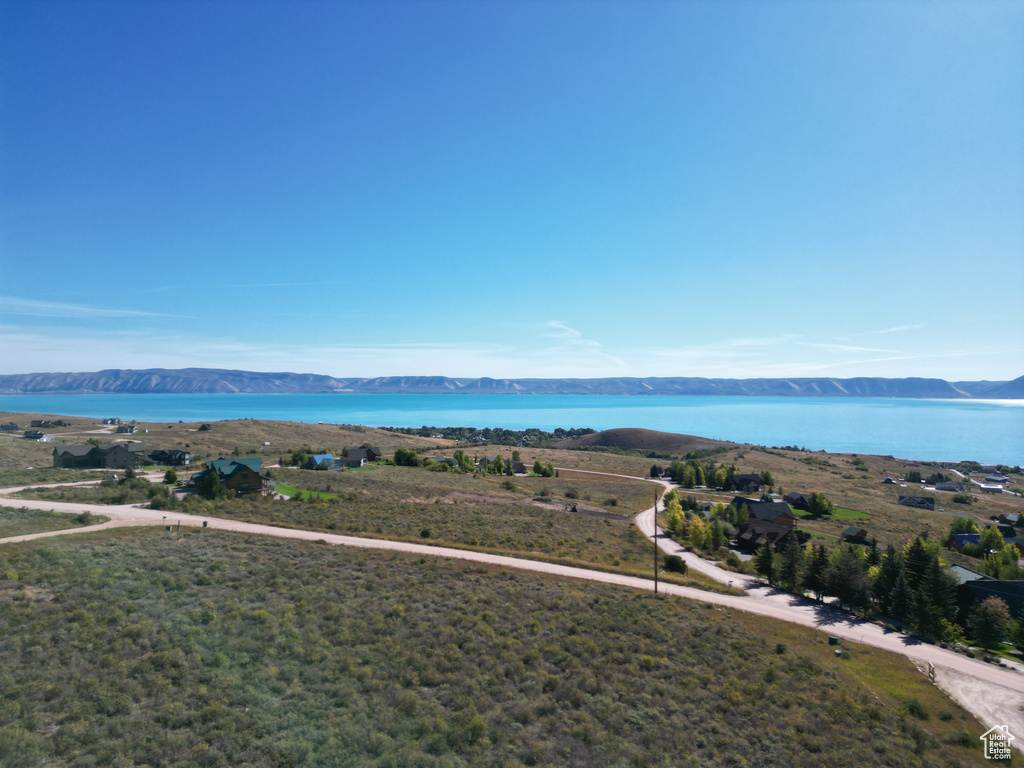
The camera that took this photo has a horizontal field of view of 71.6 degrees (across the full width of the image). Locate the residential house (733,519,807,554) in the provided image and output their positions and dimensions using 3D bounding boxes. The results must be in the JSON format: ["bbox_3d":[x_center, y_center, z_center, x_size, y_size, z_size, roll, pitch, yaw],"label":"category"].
[{"bbox_3d":[64.190,37.760,178.000,11.000,7.300,15.000,0,0,-26],"label":"residential house"}]

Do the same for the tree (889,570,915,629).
[{"bbox_3d":[42.620,23.410,77.500,3.000,6.600,3.000,0,0,0],"label":"tree"}]

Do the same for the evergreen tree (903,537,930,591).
[{"bbox_3d":[50.140,23.140,88.000,3.700,8.700,3.700,0,0,0],"label":"evergreen tree"}]

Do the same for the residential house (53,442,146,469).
[{"bbox_3d":[-156.590,27.150,270.000,29.000,9.000,14.000,0,0,-41],"label":"residential house"}]

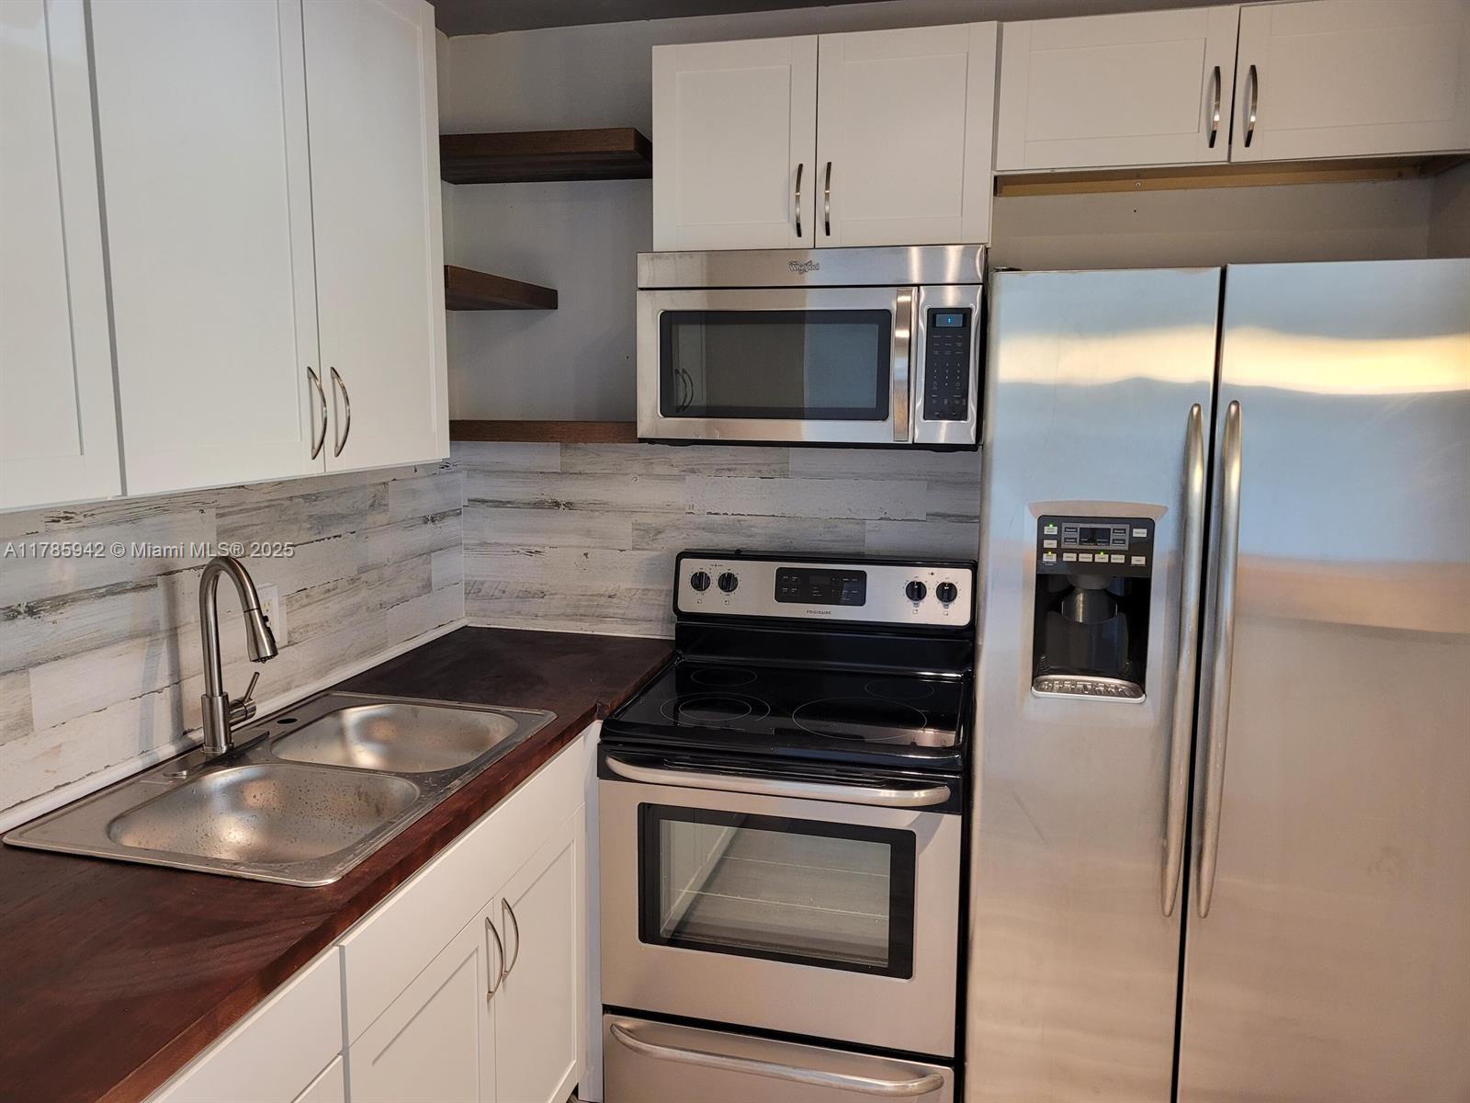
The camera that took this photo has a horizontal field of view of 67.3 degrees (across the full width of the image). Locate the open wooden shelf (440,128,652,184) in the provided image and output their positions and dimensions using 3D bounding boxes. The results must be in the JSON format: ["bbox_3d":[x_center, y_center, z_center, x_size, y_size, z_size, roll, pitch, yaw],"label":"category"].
[{"bbox_3d":[-0.493,-0.972,2.733,0.613,0.050,0.313,2,8,13],"label":"open wooden shelf"}]

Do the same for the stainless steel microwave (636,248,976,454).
[{"bbox_3d":[0.195,-0.466,2.588,0.757,0.423,0.408,2,8,13],"label":"stainless steel microwave"}]

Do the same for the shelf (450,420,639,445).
[{"bbox_3d":[-0.482,-0.311,2.825,0.645,0.051,0.310,2,8,13],"label":"shelf"}]

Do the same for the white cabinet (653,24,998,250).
[{"bbox_3d":[0.217,-0.912,2.562,0.758,0.454,0.325,2,8,13],"label":"white cabinet"}]

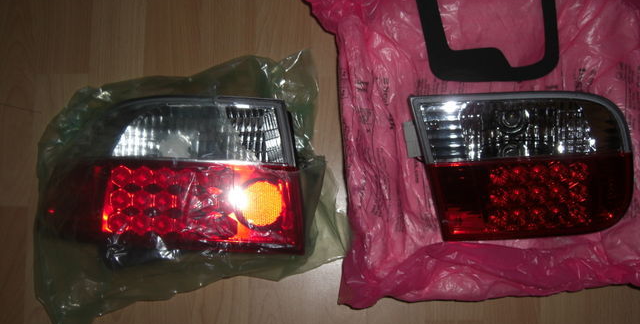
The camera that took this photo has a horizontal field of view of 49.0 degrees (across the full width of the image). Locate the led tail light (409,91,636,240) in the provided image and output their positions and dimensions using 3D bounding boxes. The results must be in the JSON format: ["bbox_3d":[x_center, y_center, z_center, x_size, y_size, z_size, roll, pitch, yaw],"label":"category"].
[{"bbox_3d":[0.209,0.009,0.756,0.228,0.085,0.151,0,83,0],"label":"led tail light"}]

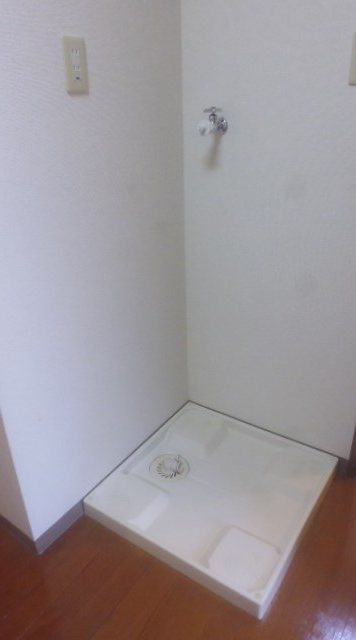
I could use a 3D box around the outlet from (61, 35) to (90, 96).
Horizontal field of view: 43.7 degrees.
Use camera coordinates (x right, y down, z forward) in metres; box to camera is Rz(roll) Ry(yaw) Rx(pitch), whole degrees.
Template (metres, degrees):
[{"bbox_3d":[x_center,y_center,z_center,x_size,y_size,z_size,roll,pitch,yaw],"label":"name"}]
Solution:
[{"bbox_3d":[-0.235,-0.600,1.051,0.012,0.116,0.068,15,31,32],"label":"outlet"}]

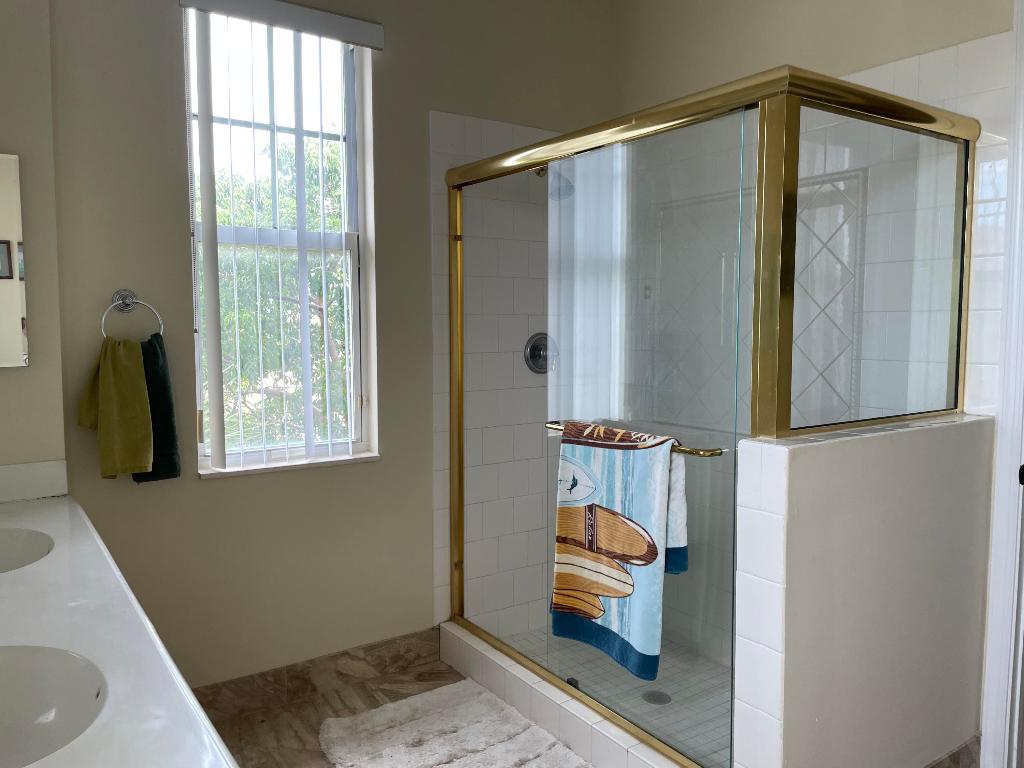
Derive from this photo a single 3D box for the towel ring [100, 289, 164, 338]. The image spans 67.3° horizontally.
[{"bbox_3d":[-1.157,-0.189,2.342,0.171,0.198,0.065,-3,5,-35],"label":"towel ring"}]

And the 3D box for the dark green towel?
[{"bbox_3d":[-1.107,0.072,2.380,0.143,0.463,0.080,-3,5,-35],"label":"dark green towel"}]

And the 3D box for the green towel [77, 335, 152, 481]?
[{"bbox_3d":[-1.194,0.070,2.313,0.196,0.427,0.090,-3,5,-35],"label":"green towel"}]

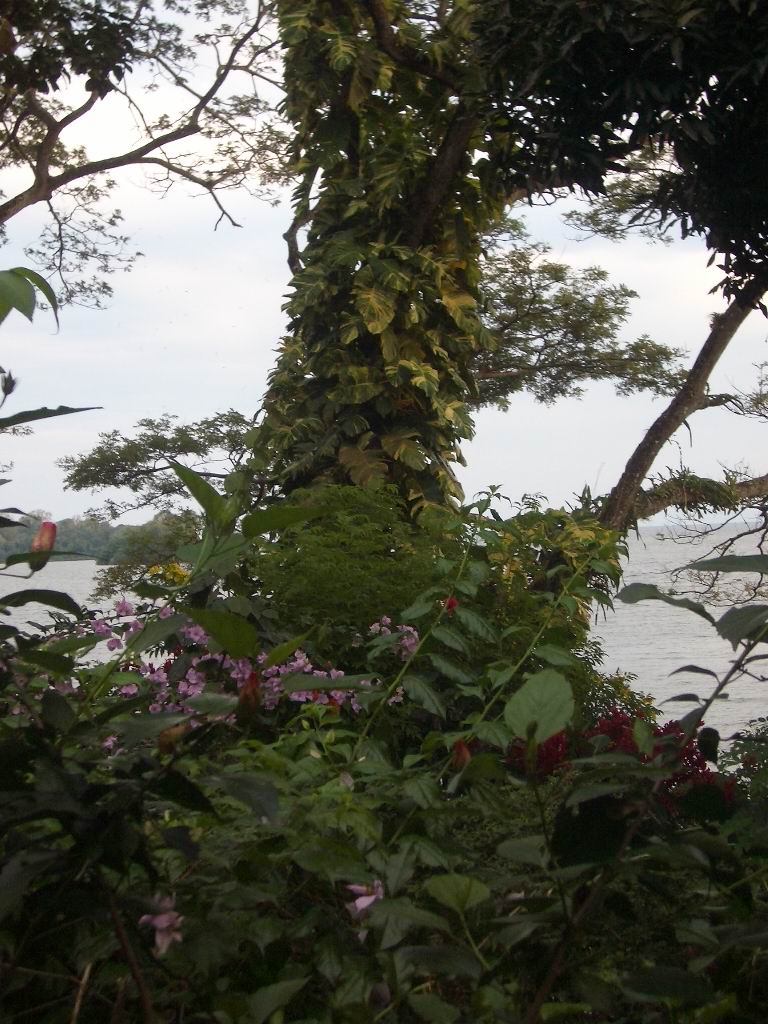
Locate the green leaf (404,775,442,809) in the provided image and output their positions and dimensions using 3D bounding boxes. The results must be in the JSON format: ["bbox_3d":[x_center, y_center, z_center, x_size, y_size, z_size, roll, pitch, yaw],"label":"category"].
[{"bbox_3d":[0.059,0.419,2.750,0.050,0.070,0.016,-8,-38,-14],"label":"green leaf"}]

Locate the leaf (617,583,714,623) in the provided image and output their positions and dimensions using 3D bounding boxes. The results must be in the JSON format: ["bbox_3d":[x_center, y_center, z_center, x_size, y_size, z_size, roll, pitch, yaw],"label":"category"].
[{"bbox_3d":[0.299,0.096,1.950,0.107,0.030,0.055,11,0,0],"label":"leaf"}]

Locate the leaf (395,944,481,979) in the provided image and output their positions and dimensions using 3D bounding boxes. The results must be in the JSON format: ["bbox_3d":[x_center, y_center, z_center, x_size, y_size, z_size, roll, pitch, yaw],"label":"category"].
[{"bbox_3d":[0.061,0.516,2.100,0.100,0.020,0.050,17,35,12],"label":"leaf"}]

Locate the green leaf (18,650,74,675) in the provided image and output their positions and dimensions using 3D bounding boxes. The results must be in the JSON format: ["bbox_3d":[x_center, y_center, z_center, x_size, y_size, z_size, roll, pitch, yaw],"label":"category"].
[{"bbox_3d":[-0.368,0.164,2.000,0.061,0.025,0.042,-2,-1,0],"label":"green leaf"}]

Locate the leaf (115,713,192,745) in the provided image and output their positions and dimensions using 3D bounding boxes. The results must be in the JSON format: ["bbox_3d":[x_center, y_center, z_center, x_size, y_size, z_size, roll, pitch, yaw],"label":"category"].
[{"bbox_3d":[-0.246,0.231,1.950,0.090,0.016,0.046,-9,32,-15],"label":"leaf"}]

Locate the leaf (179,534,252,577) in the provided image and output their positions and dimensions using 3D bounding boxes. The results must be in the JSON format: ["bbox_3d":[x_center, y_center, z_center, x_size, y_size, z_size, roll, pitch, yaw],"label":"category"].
[{"bbox_3d":[-0.186,0.047,2.000,0.081,0.044,0.055,-2,-1,0],"label":"leaf"}]

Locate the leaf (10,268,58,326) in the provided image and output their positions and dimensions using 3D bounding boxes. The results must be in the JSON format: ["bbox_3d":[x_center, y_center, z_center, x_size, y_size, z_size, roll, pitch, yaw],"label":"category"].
[{"bbox_3d":[-0.372,-0.228,1.950,0.022,0.082,0.038,-41,-6,6],"label":"leaf"}]

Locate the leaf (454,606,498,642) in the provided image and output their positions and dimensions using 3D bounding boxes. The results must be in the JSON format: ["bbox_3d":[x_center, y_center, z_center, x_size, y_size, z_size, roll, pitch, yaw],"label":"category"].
[{"bbox_3d":[0.139,0.169,2.750,0.084,0.014,0.040,39,36,12],"label":"leaf"}]

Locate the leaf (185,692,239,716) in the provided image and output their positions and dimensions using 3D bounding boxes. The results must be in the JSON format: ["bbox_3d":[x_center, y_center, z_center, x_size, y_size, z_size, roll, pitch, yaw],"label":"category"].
[{"bbox_3d":[-0.193,0.215,2.050,0.064,0.013,0.042,-6,31,-17],"label":"leaf"}]

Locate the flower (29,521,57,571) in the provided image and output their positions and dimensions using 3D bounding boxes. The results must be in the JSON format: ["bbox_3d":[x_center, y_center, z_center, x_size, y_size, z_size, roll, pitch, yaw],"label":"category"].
[{"bbox_3d":[-0.354,0.035,1.900,0.020,0.052,0.019,18,0,0],"label":"flower"}]

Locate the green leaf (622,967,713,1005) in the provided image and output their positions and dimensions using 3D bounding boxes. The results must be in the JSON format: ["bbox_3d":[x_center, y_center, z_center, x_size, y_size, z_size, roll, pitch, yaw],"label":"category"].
[{"bbox_3d":[0.301,0.503,1.950,0.096,0.039,0.060,-2,-1,0],"label":"green leaf"}]

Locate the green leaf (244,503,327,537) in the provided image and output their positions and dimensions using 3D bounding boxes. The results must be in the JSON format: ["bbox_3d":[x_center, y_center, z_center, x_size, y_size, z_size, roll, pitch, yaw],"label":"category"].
[{"bbox_3d":[-0.108,0.009,2.000,0.100,0.015,0.045,-13,-30,-6],"label":"green leaf"}]

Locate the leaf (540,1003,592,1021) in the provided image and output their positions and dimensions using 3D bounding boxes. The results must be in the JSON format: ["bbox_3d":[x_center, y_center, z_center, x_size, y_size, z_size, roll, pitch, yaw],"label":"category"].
[{"bbox_3d":[0.204,0.558,2.050,0.058,0.020,0.040,-2,-1,0],"label":"leaf"}]

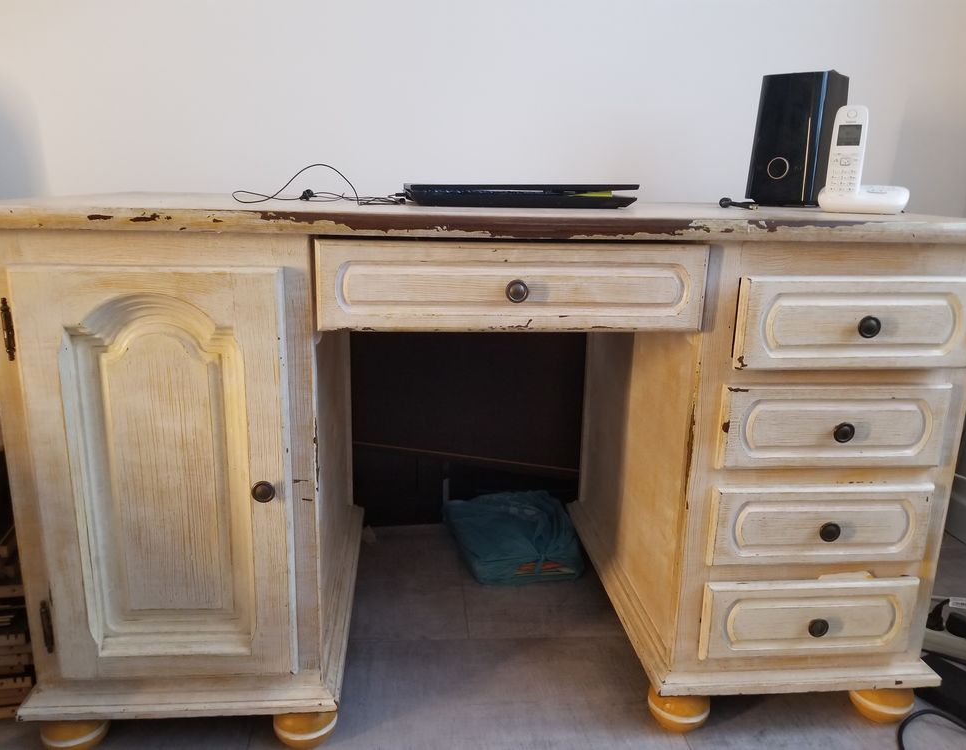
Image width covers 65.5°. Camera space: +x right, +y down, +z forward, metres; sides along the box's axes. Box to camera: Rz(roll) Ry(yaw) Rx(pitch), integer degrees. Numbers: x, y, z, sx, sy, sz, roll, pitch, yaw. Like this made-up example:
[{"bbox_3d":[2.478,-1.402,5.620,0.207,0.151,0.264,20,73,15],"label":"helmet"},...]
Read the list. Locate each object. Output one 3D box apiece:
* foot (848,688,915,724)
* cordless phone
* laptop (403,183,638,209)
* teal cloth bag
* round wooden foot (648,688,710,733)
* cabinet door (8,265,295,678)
[{"bbox_3d":[0.609,0.483,1.152,0.091,0.088,0.091,0,14,-5],"label":"foot"},{"bbox_3d":[0.599,-0.332,1.165,0.122,0.156,0.090,8,16,26],"label":"cordless phone"},{"bbox_3d":[0.028,-0.275,1.141,0.290,0.032,0.390,-1,14,-8],"label":"laptop"},{"bbox_3d":[0.067,0.350,1.661,0.240,0.073,0.290,-2,15,-13],"label":"teal cloth bag"},{"bbox_3d":[0.291,0.483,1.122,0.091,0.088,0.091,1,14,0],"label":"round wooden foot"},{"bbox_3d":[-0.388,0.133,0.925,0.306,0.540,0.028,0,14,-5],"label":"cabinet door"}]

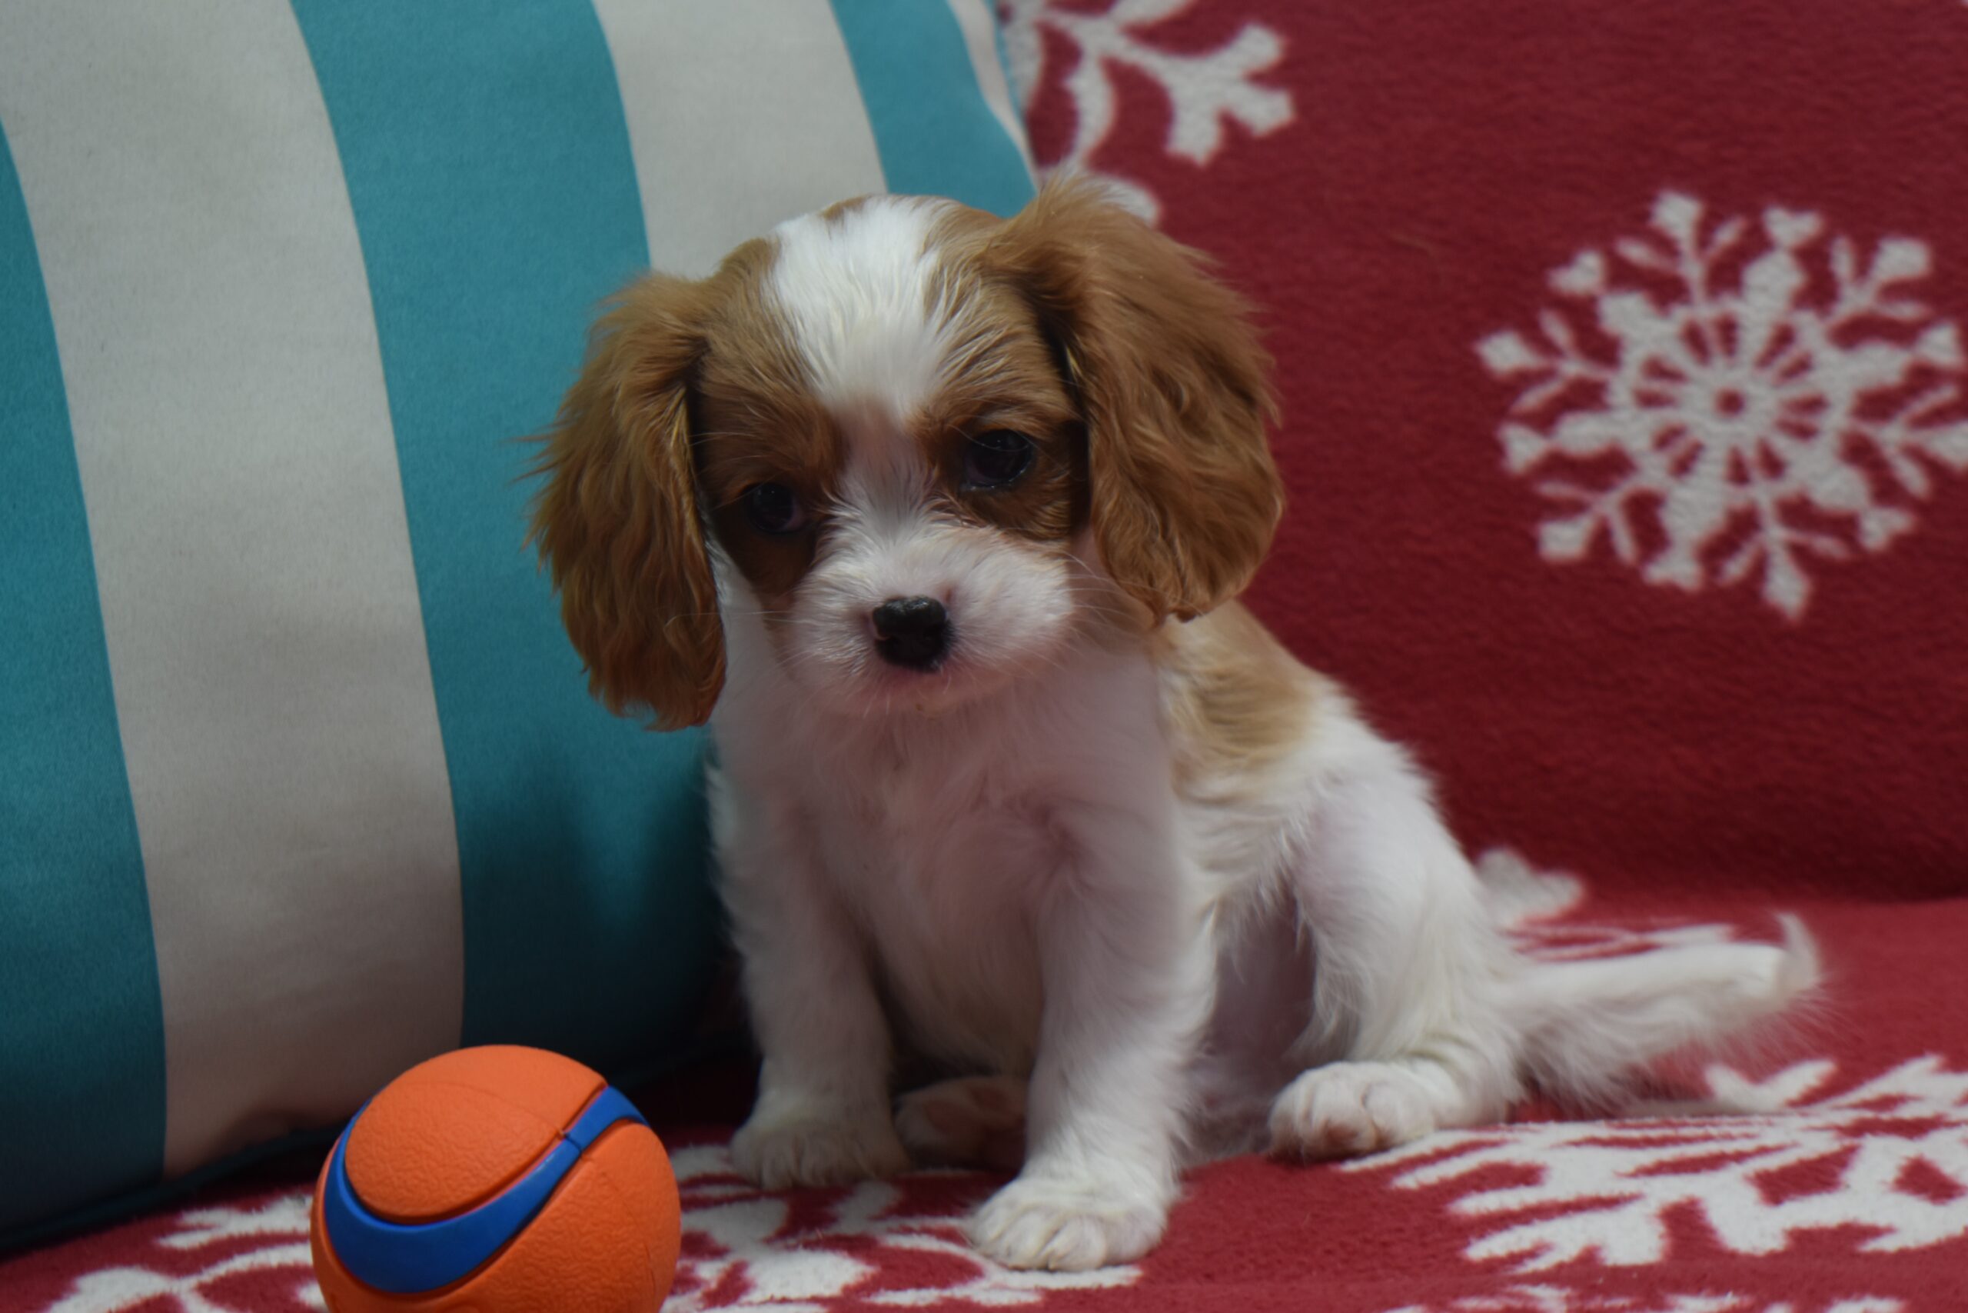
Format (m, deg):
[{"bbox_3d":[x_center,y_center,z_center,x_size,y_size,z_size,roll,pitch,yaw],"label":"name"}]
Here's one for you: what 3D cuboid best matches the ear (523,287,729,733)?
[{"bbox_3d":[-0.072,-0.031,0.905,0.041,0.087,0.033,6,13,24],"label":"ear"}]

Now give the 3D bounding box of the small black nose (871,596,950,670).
[{"bbox_3d":[-0.014,-0.005,0.863,0.015,0.013,0.011,-9,14,9],"label":"small black nose"}]

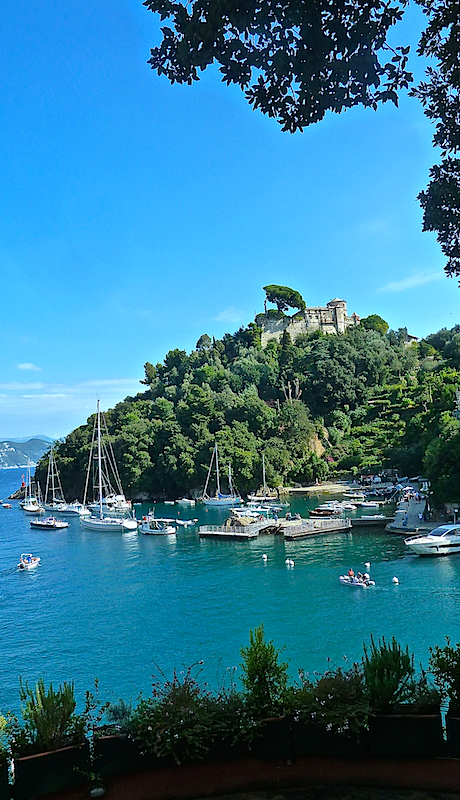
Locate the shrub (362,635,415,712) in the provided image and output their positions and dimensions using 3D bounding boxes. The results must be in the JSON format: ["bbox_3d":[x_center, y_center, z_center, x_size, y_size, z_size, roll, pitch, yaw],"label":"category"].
[{"bbox_3d":[1.826,3.151,6.656,0.581,0.844,0.516,-5,-5,13],"label":"shrub"}]

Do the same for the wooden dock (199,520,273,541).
[{"bbox_3d":[0.535,25.712,114.519,12.300,2.100,7.300,-7,-6,34],"label":"wooden dock"}]

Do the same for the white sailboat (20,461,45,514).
[{"bbox_3d":[-65.706,29.085,192.563,3.700,17.800,12.200,0,-6,-28],"label":"white sailboat"}]

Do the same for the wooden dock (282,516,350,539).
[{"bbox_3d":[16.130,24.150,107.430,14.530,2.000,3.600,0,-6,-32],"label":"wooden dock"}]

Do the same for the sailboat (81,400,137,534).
[{"bbox_3d":[-30.500,15.700,139.360,18.800,30.300,5.100,-8,-7,39],"label":"sailboat"}]

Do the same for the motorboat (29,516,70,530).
[{"bbox_3d":[-46.180,31.090,146.840,12.000,3.000,3.700,-6,-6,29],"label":"motorboat"}]

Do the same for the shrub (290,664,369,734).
[{"bbox_3d":[1.122,3.377,6.516,0.844,0.713,0.637,-4,-5,8],"label":"shrub"}]

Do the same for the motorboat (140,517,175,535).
[{"bbox_3d":[-16.030,27.010,125.360,9.100,3.500,3.000,-7,-6,34],"label":"motorboat"}]

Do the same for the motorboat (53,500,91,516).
[{"bbox_3d":[-49.070,33.750,180.310,12.700,4.100,4.000,-7,-6,34],"label":"motorboat"}]

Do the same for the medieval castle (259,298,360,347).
[{"bbox_3d":[42.640,-41.050,308.000,46.000,24.000,24.000,-2,-5,-13],"label":"medieval castle"}]

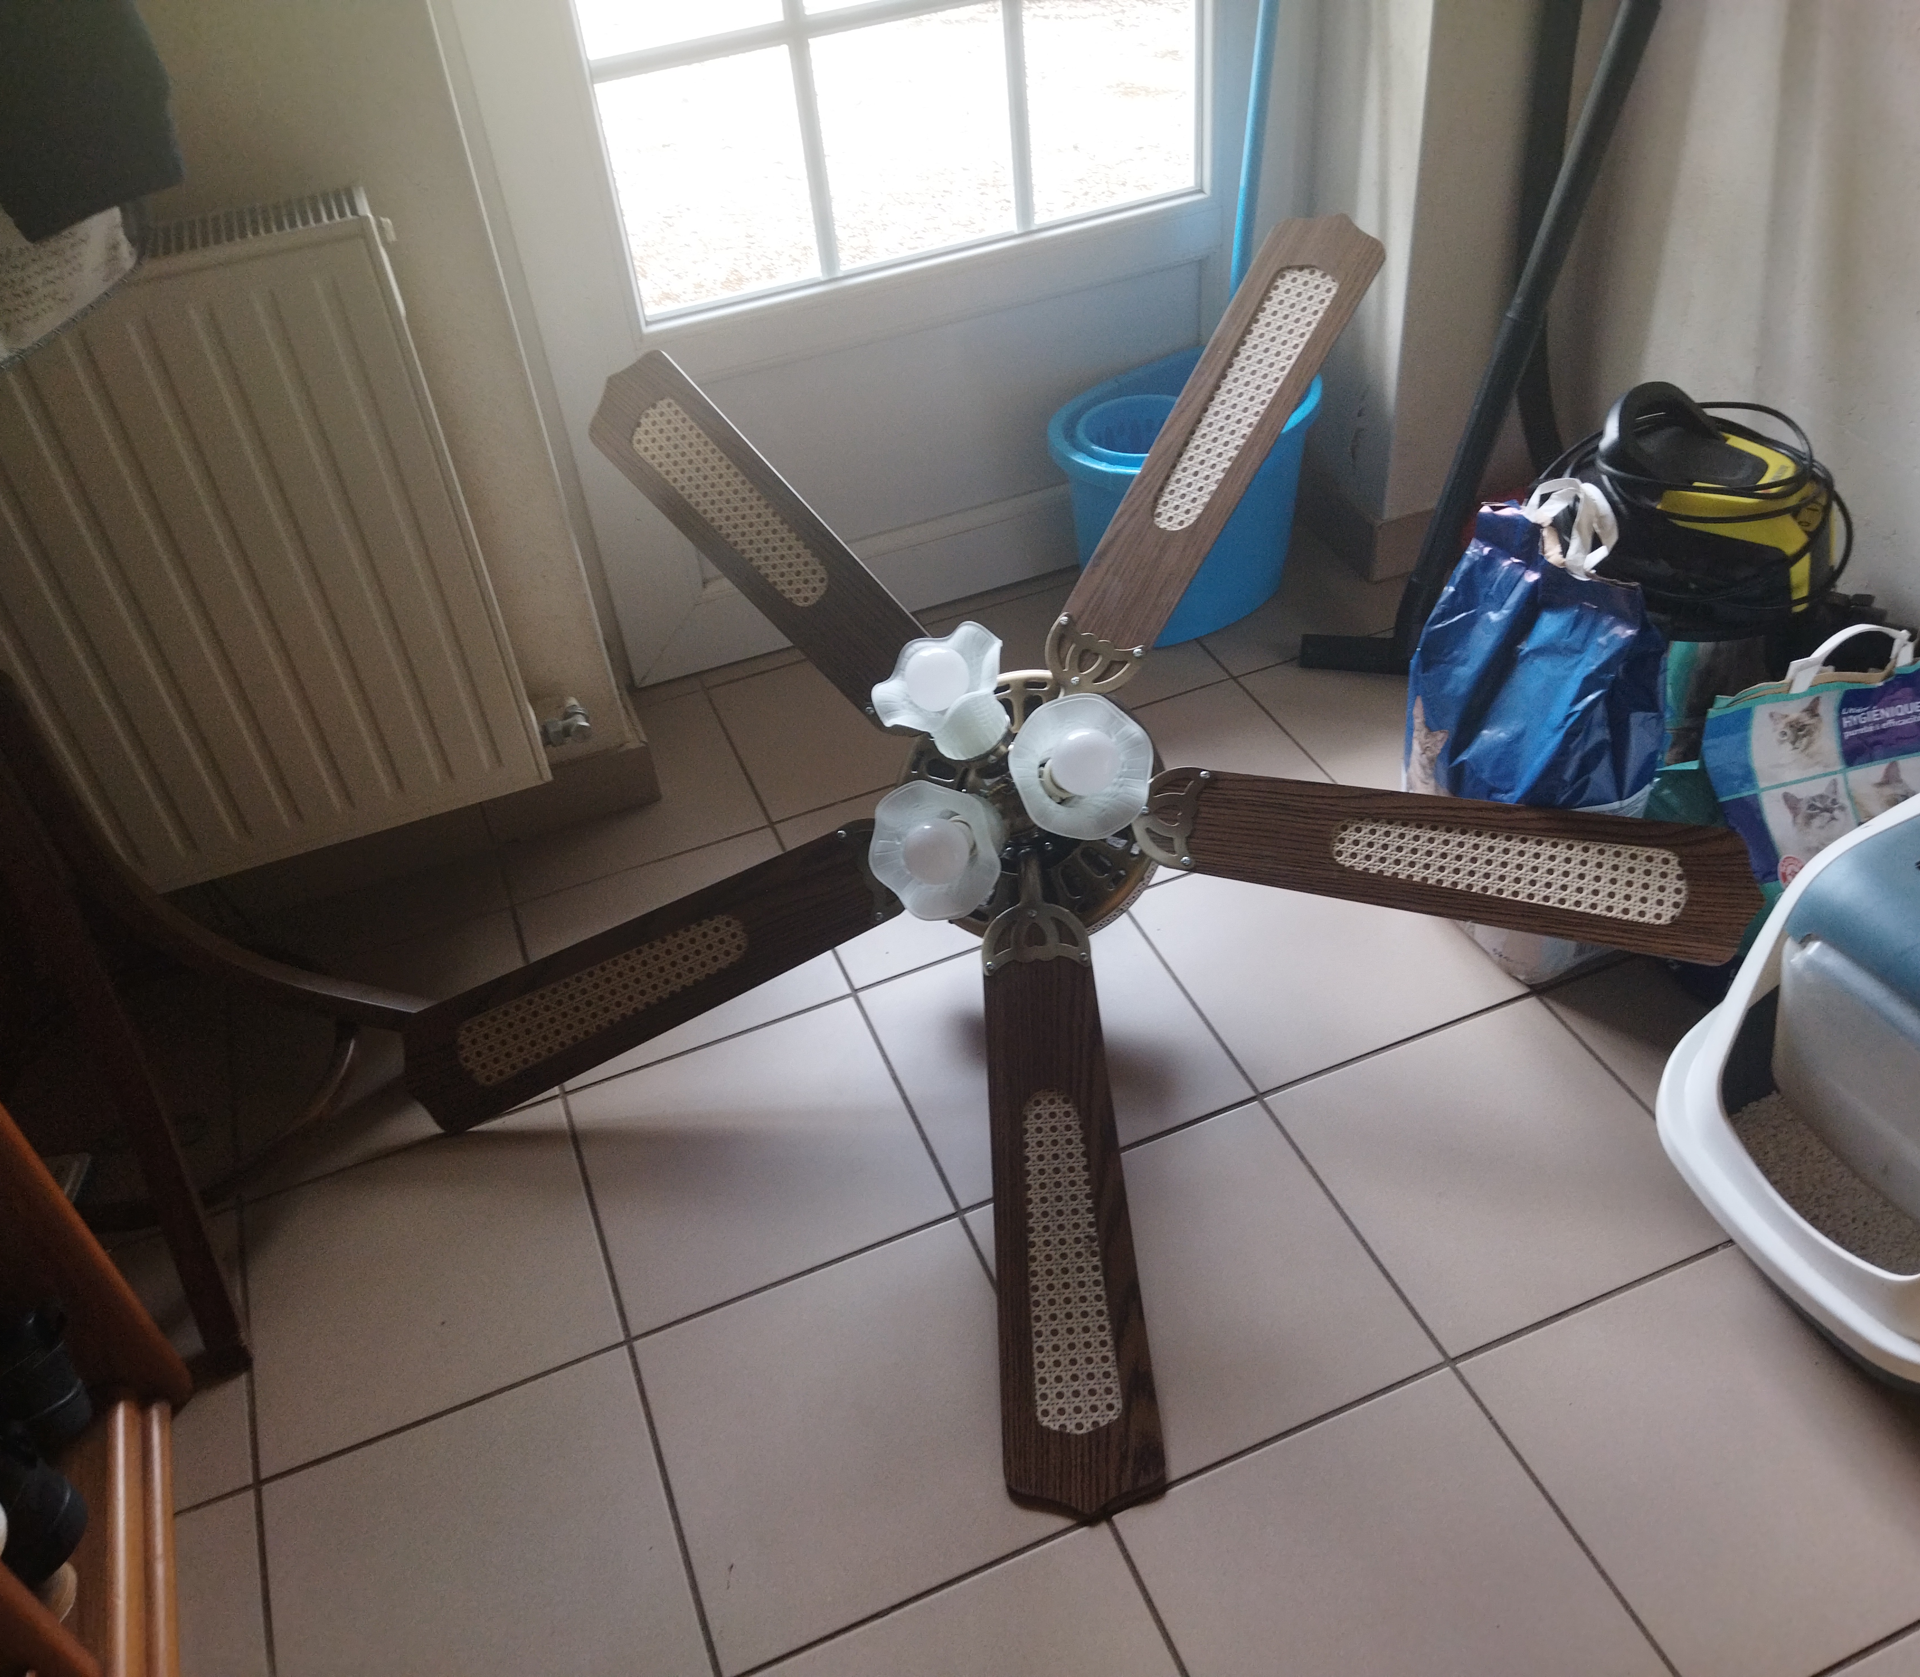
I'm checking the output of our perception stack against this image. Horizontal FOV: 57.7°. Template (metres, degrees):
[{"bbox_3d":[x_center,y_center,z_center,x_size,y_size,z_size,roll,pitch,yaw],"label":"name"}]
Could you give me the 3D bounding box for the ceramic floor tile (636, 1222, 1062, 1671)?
[{"bbox_3d":[-0.086,0.480,1.432,0.304,0.010,0.304,-18,41,-13],"label":"ceramic floor tile"}]

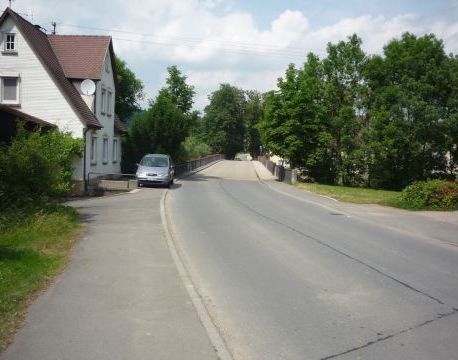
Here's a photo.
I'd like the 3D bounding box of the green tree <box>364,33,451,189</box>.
[{"bbox_3d":[10.060,-3.920,25.000,5.000,8.790,5.000,0,3,0],"label":"green tree"}]

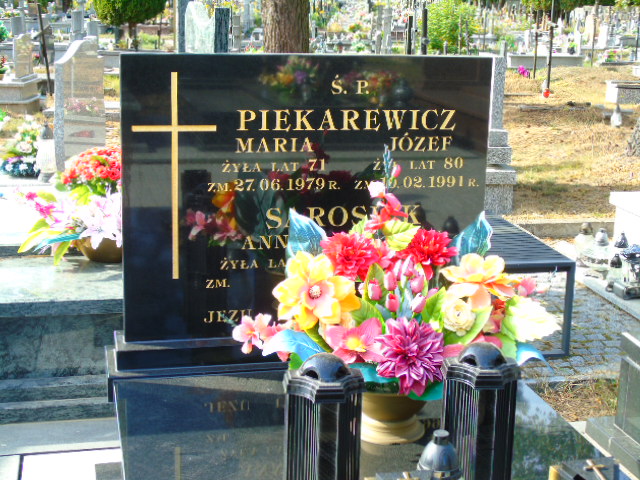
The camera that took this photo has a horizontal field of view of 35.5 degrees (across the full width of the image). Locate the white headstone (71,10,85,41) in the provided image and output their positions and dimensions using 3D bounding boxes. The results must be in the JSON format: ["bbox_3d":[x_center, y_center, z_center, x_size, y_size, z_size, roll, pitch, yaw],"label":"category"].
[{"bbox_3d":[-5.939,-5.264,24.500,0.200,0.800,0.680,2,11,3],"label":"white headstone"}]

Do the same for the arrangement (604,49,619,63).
[{"bbox_3d":[7.007,-4.435,24.000,0.340,0.340,0.310,4,11,16],"label":"arrangement"}]

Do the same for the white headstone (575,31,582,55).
[{"bbox_3d":[7.068,-5.400,27.300,0.140,0.660,0.700,2,11,1],"label":"white headstone"}]

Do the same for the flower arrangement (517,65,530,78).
[{"bbox_3d":[4.280,-3.544,21.000,0.300,0.290,0.280,4,11,11],"label":"flower arrangement"}]

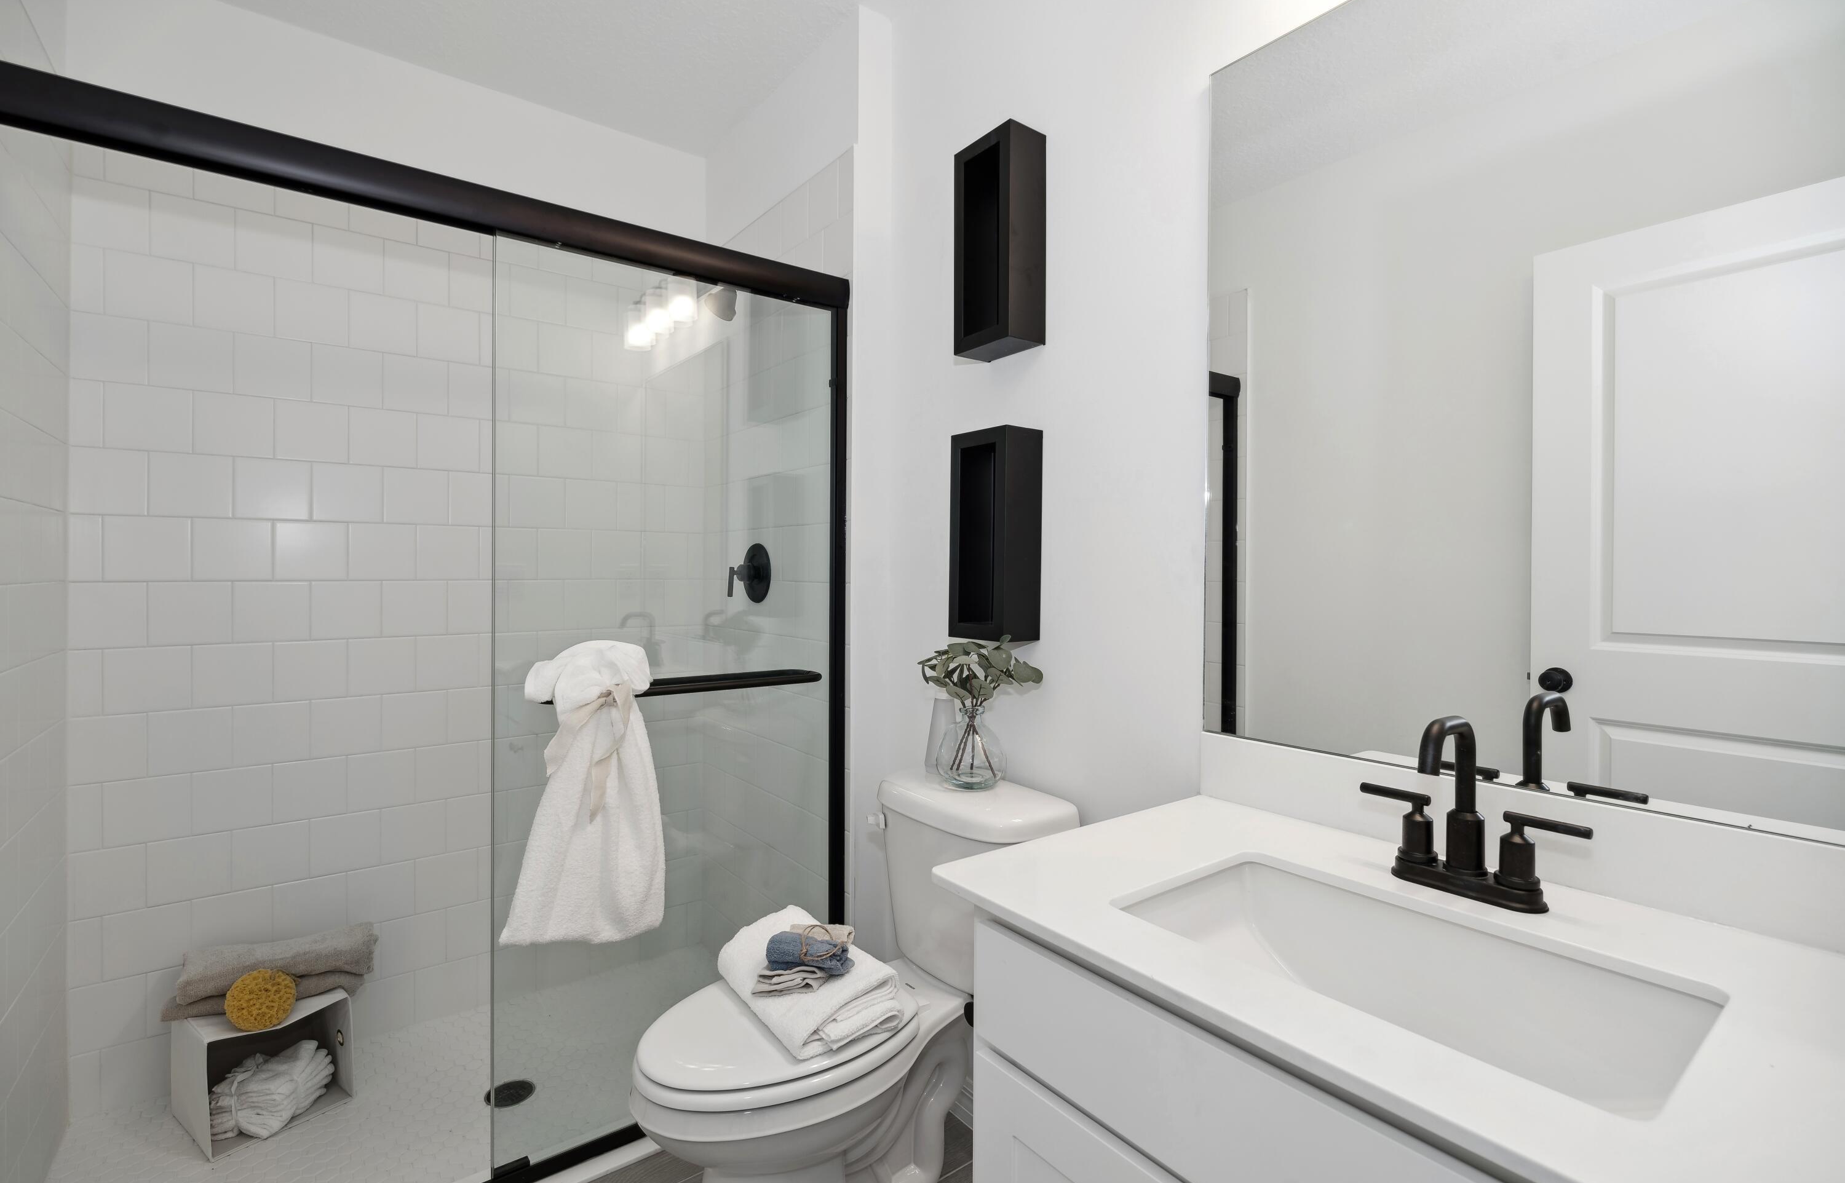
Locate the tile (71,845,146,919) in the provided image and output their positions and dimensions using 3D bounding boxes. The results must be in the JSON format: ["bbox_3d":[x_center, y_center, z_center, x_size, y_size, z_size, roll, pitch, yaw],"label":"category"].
[{"bbox_3d":[-1.887,0.675,1.786,0.129,0.152,0.010,-1,2,-37],"label":"tile"}]

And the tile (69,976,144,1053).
[{"bbox_3d":[-1.888,0.985,1.786,0.129,0.152,0.010,-1,2,-37],"label":"tile"}]

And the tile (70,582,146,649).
[{"bbox_3d":[-1.886,0.056,1.786,0.129,0.152,0.010,-1,2,-37],"label":"tile"}]

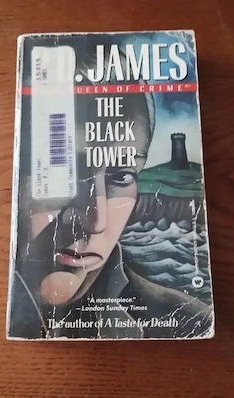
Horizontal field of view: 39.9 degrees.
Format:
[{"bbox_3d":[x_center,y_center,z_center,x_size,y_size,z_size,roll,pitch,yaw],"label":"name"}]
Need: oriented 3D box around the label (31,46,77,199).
[{"bbox_3d":[-0.036,-0.045,0.185,0.025,0.002,0.092,-1,81,1],"label":"label"}]

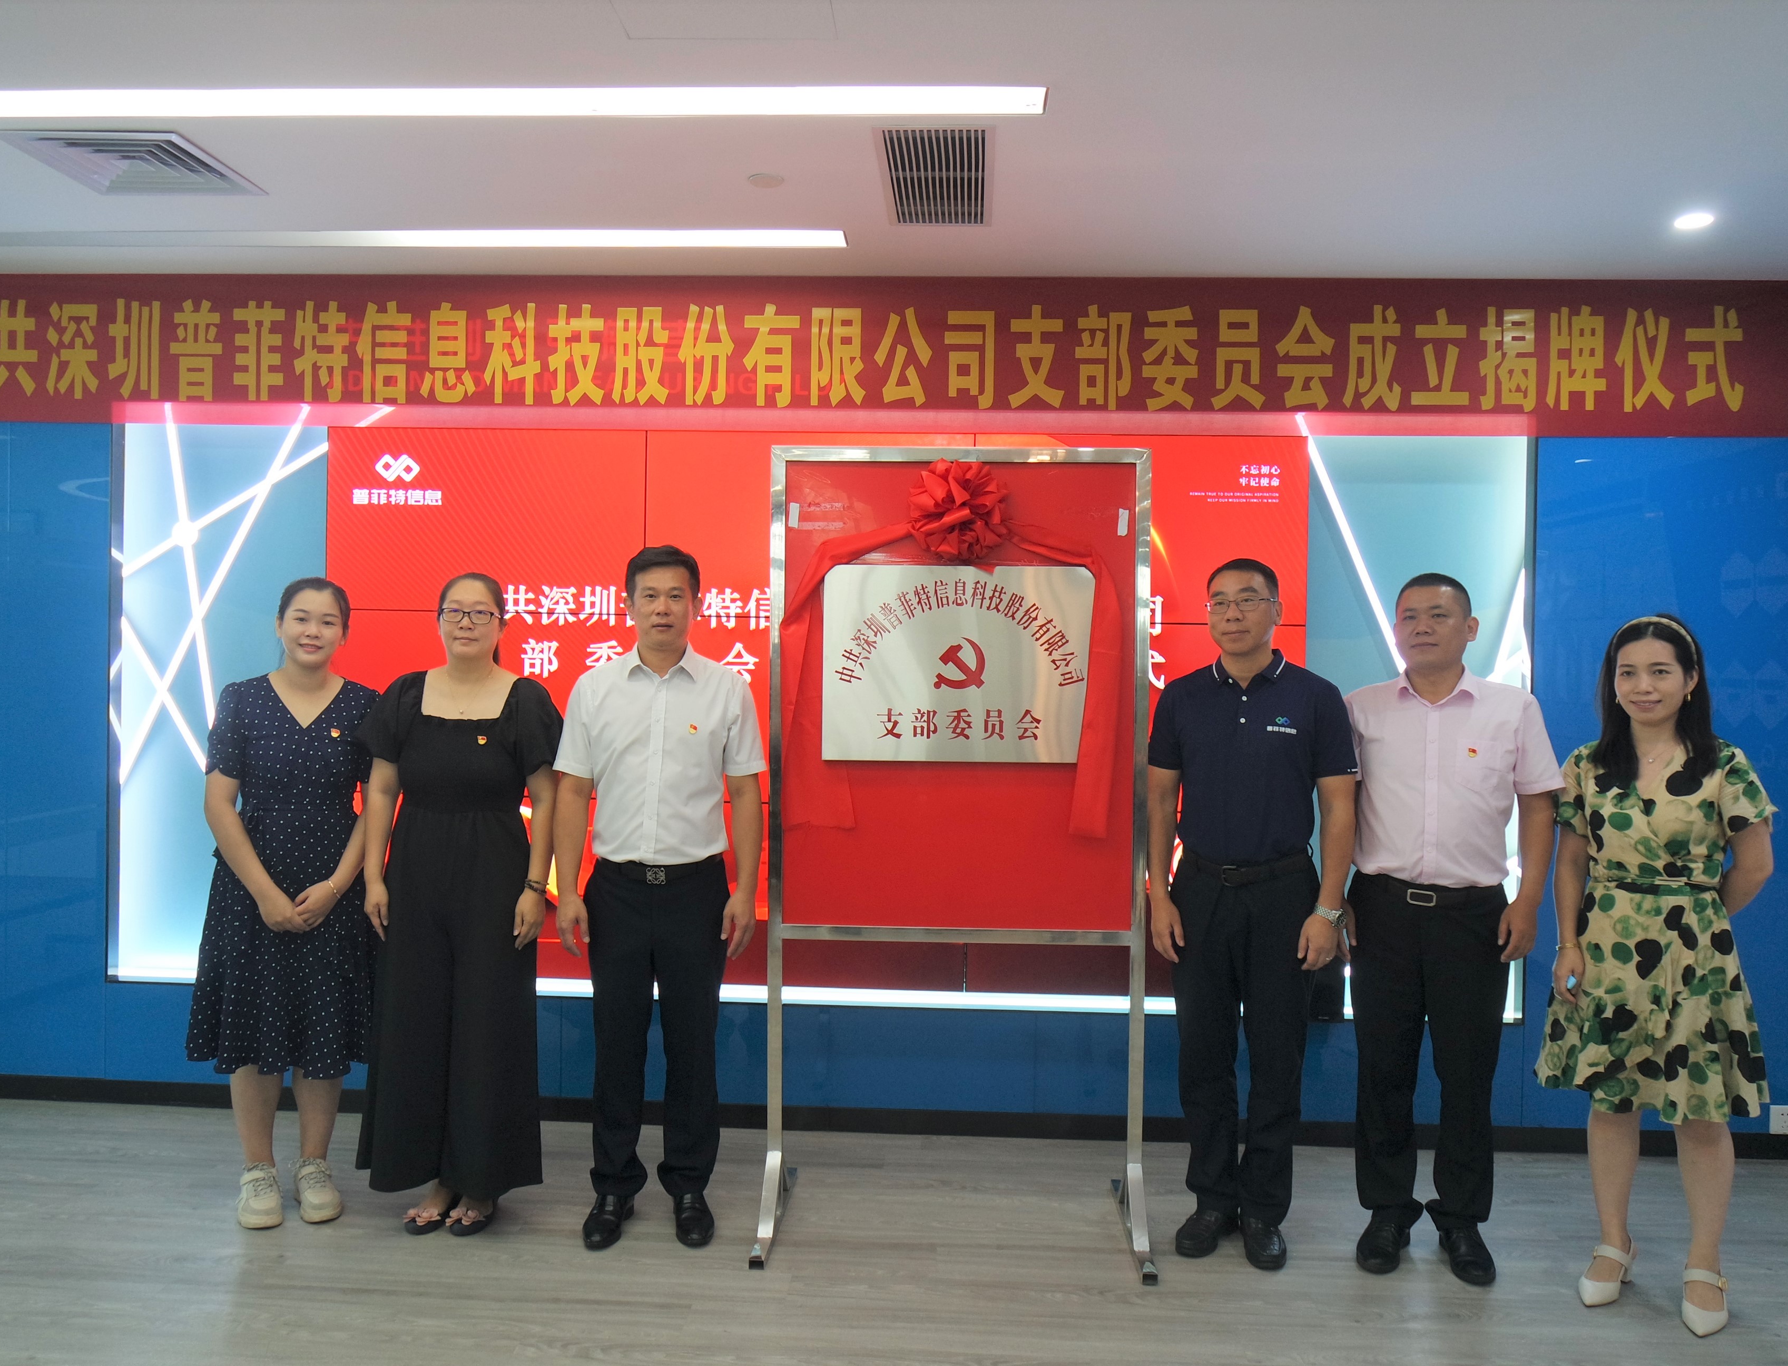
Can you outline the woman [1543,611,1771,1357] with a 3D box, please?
[{"bbox_3d":[1.786,0.640,3.221,0.480,1.597,0.380,1,1,29],"label":"woman"}]

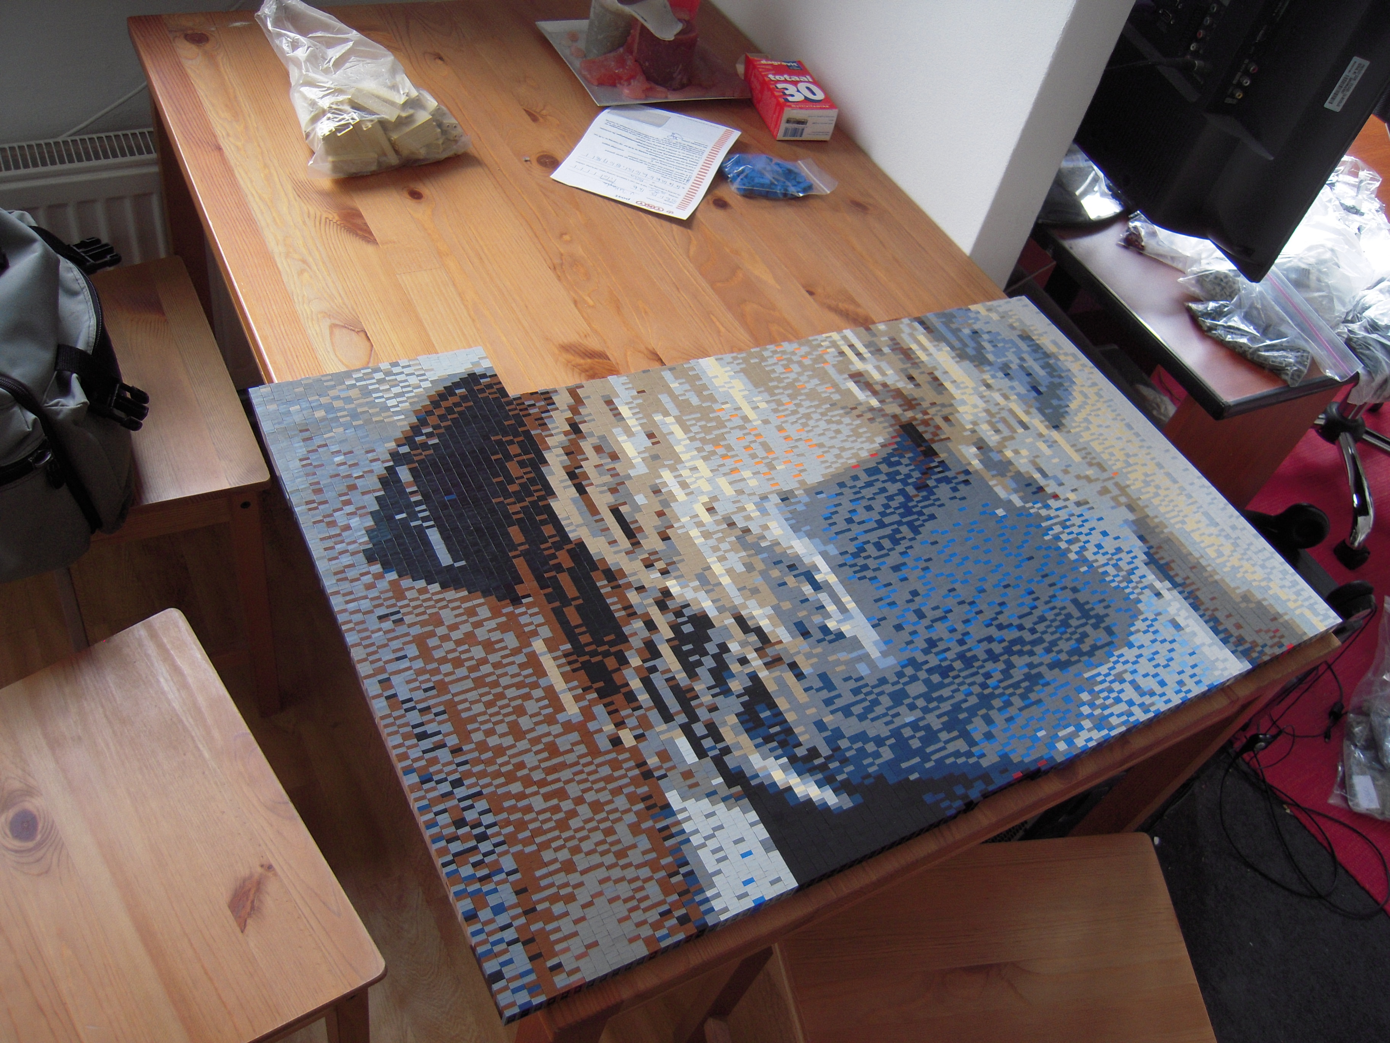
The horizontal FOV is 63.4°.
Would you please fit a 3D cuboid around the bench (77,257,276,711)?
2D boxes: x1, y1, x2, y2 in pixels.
[{"bbox_3d":[-0.740,0.016,1.346,0.370,0.455,0.400,-15,55,-27],"label":"bench"}]

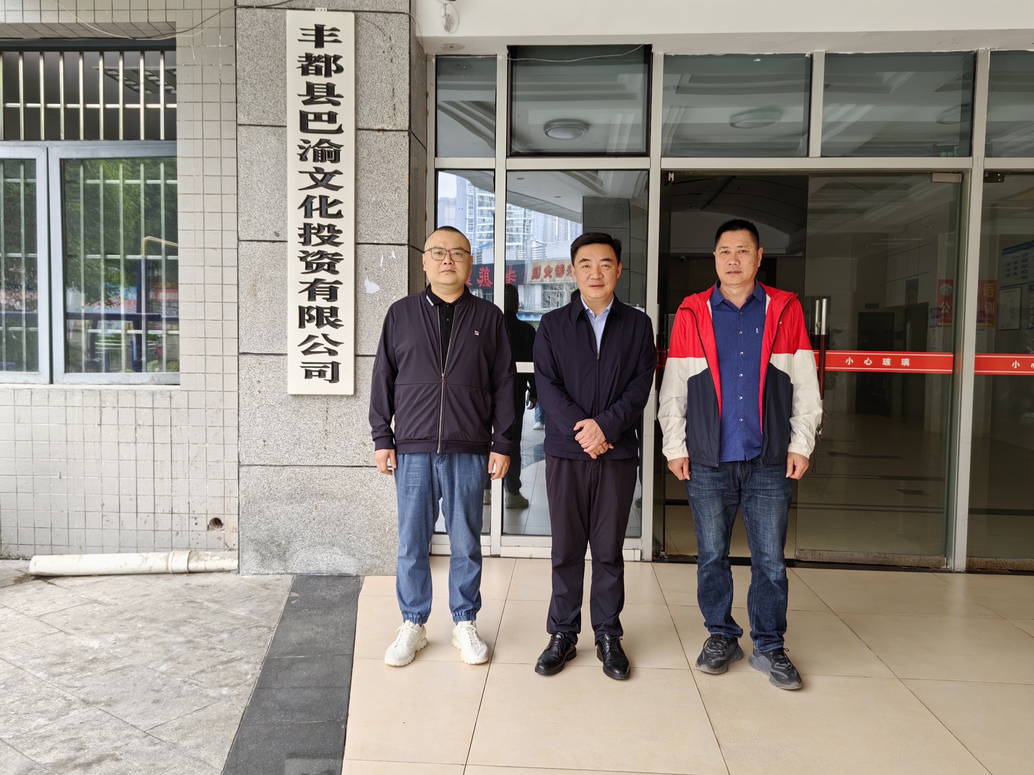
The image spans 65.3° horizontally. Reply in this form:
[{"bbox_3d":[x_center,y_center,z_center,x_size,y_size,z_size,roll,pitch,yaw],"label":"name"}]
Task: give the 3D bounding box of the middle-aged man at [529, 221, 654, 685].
[{"bbox_3d":[0.306,0.248,3.246,0.487,1.725,0.350,1,3,3],"label":"middle-aged man"}]

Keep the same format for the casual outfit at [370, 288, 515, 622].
[{"bbox_3d":[-0.309,0.288,3.329,0.590,1.379,0.300,1,3,-3],"label":"casual outfit"}]

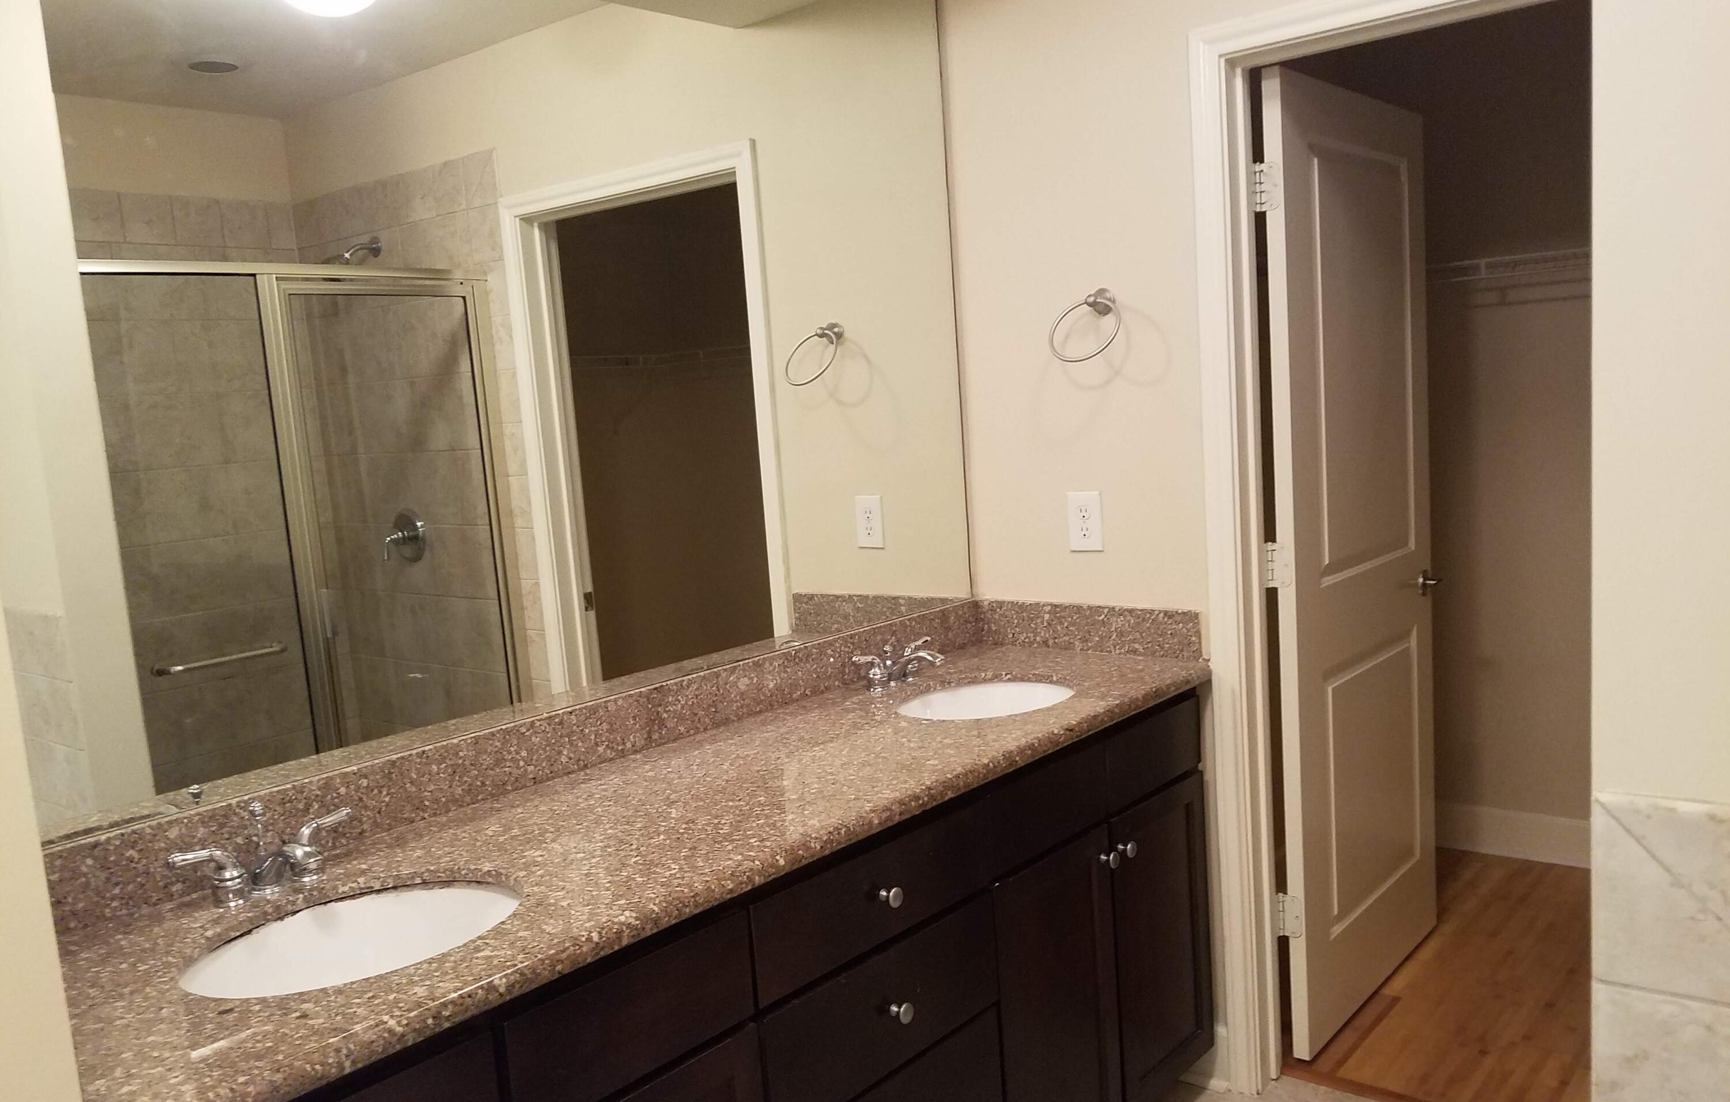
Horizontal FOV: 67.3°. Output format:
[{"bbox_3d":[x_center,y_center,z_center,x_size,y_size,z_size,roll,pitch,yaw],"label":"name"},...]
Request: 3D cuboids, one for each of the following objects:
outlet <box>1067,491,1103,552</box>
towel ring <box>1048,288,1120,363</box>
[{"bbox_3d":[0.459,-0.059,2.703,0.080,0.124,0.008,2,9,41],"label":"outlet"},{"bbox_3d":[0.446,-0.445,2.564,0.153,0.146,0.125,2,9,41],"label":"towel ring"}]

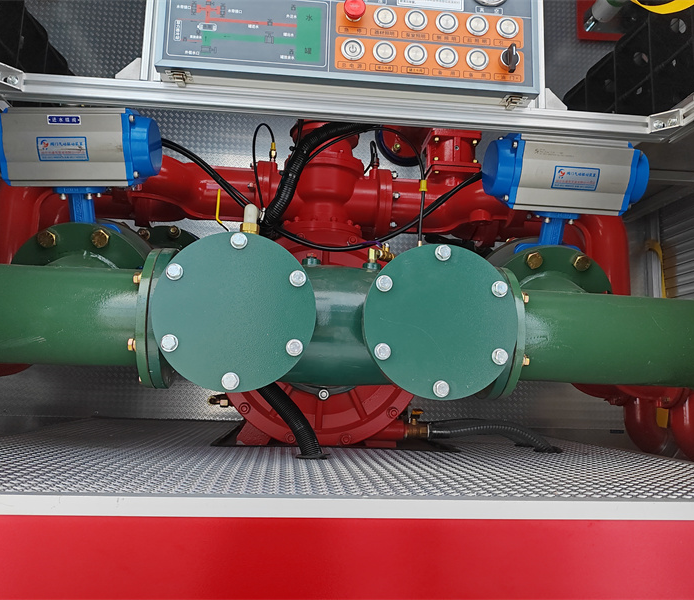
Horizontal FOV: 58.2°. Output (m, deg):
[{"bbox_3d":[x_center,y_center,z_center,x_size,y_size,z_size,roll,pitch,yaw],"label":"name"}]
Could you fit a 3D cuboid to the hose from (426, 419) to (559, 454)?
[{"bbox_3d":[0.345,0.321,1.471,0.348,0.083,0.080,3,-9,-7],"label":"hose"}]

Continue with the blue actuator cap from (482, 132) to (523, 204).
[{"bbox_3d":[0.330,-0.287,1.360,0.055,0.140,0.128,3,-9,-7],"label":"blue actuator cap"}]

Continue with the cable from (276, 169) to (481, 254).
[{"bbox_3d":[0.073,-0.203,1.334,0.465,0.203,0.100,3,-9,-7],"label":"cable"}]

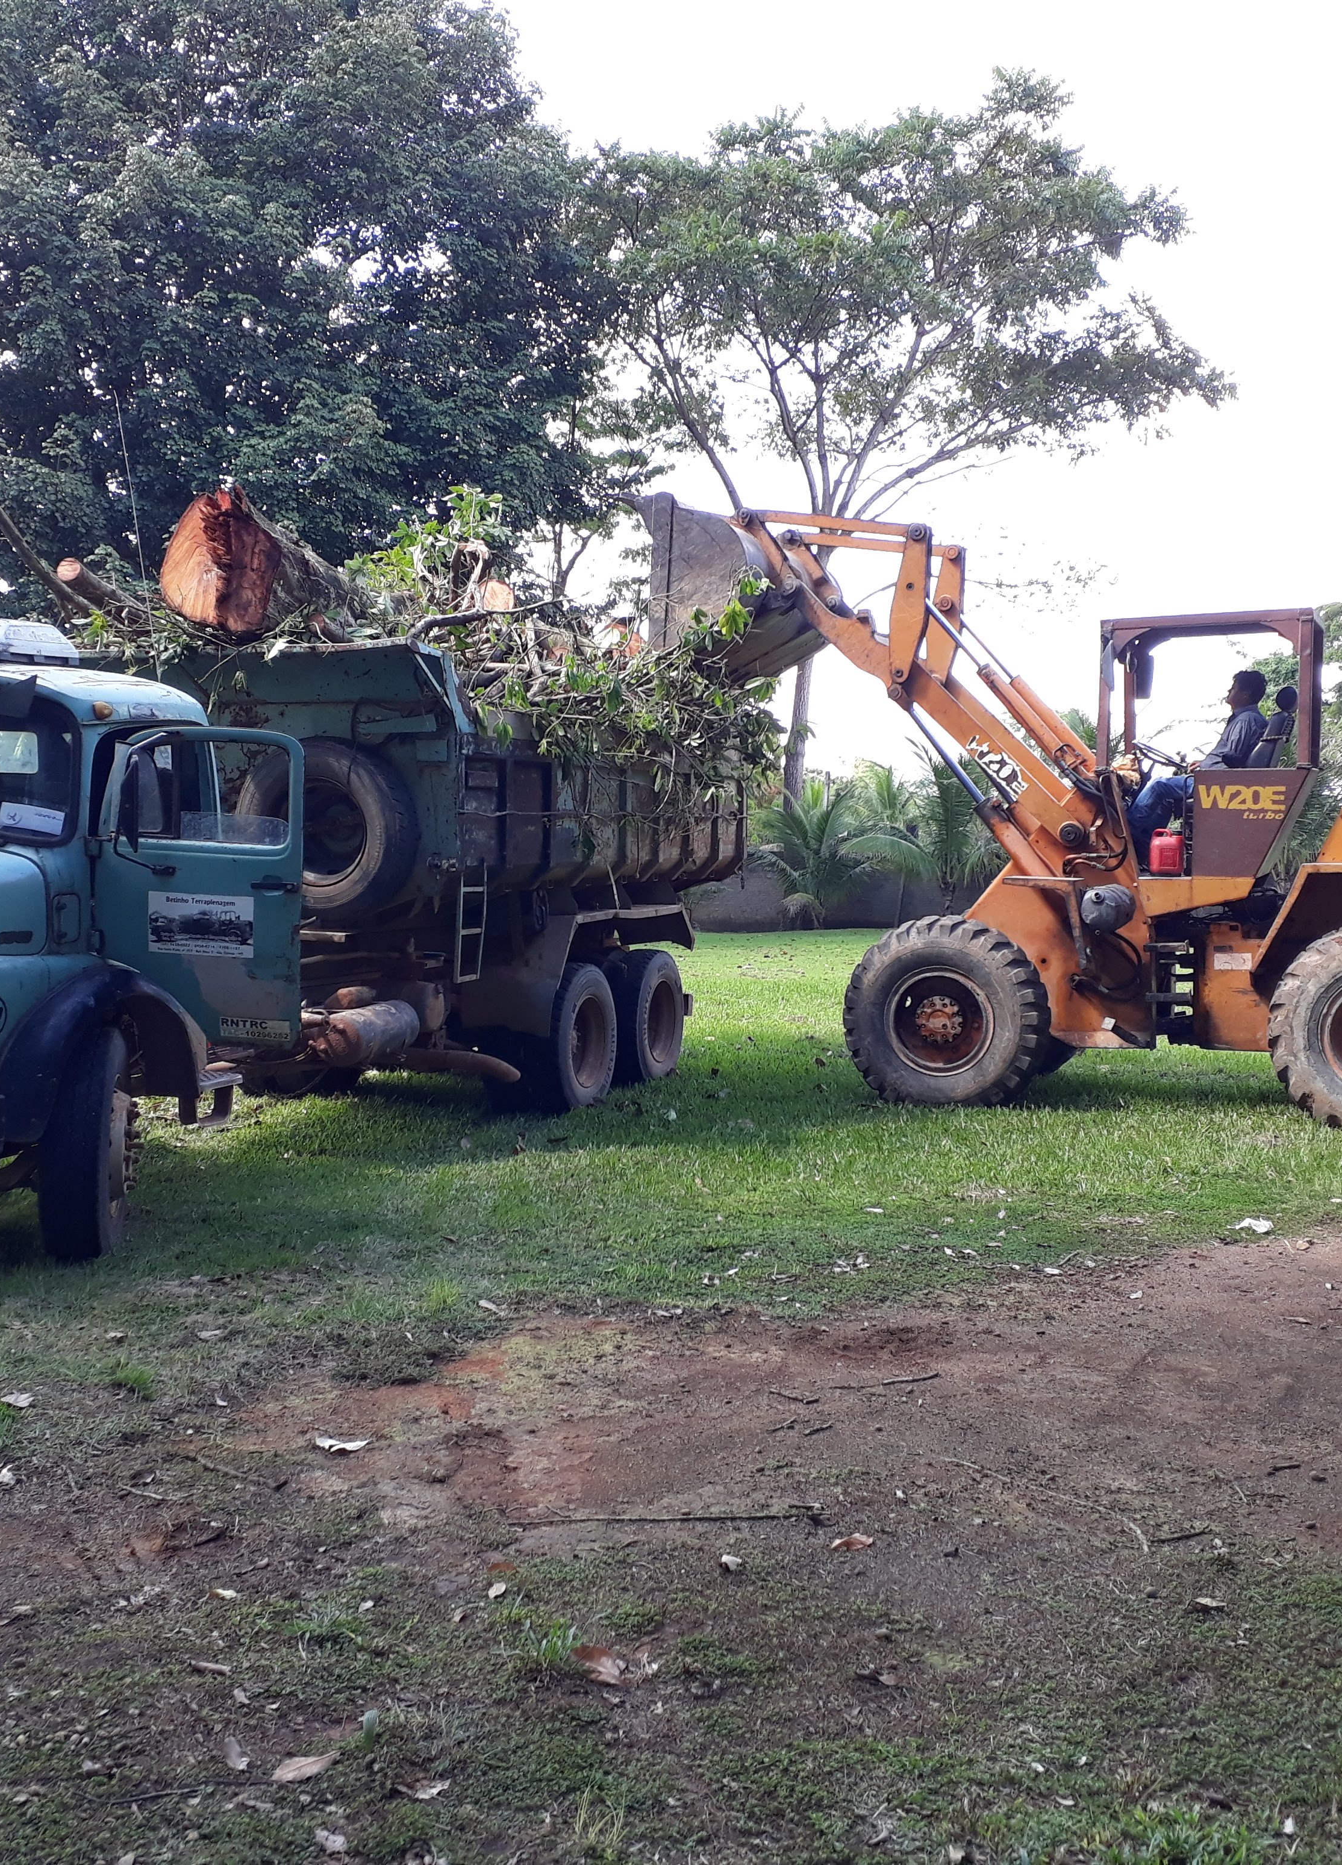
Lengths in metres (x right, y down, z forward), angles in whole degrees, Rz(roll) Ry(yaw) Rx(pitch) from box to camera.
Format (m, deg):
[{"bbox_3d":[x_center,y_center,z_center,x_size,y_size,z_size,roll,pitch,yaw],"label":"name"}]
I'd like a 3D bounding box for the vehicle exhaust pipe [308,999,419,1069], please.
[{"bbox_3d":[-1.646,0.547,10.500,0.290,0.290,0.800,1,6,16],"label":"vehicle exhaust pipe"}]

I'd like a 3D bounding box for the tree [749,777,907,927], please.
[{"bbox_3d":[3.669,-1.786,45.466,3.800,3.600,3.700,0,2,0],"label":"tree"}]

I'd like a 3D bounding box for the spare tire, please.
[{"bbox_3d":[-1.877,-0.555,10.650,1.020,1.020,0.280,1,2,20],"label":"spare tire"}]

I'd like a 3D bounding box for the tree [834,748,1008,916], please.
[{"bbox_3d":[5.920,-2.152,45.954,4.300,4.300,4.100,0,2,0],"label":"tree"}]

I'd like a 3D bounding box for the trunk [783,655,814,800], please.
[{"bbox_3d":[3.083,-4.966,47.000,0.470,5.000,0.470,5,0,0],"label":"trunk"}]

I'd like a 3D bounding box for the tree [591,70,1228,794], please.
[{"bbox_3d":[4.914,-10.381,46.678,15.500,20.700,14.500,0,2,0],"label":"tree"}]

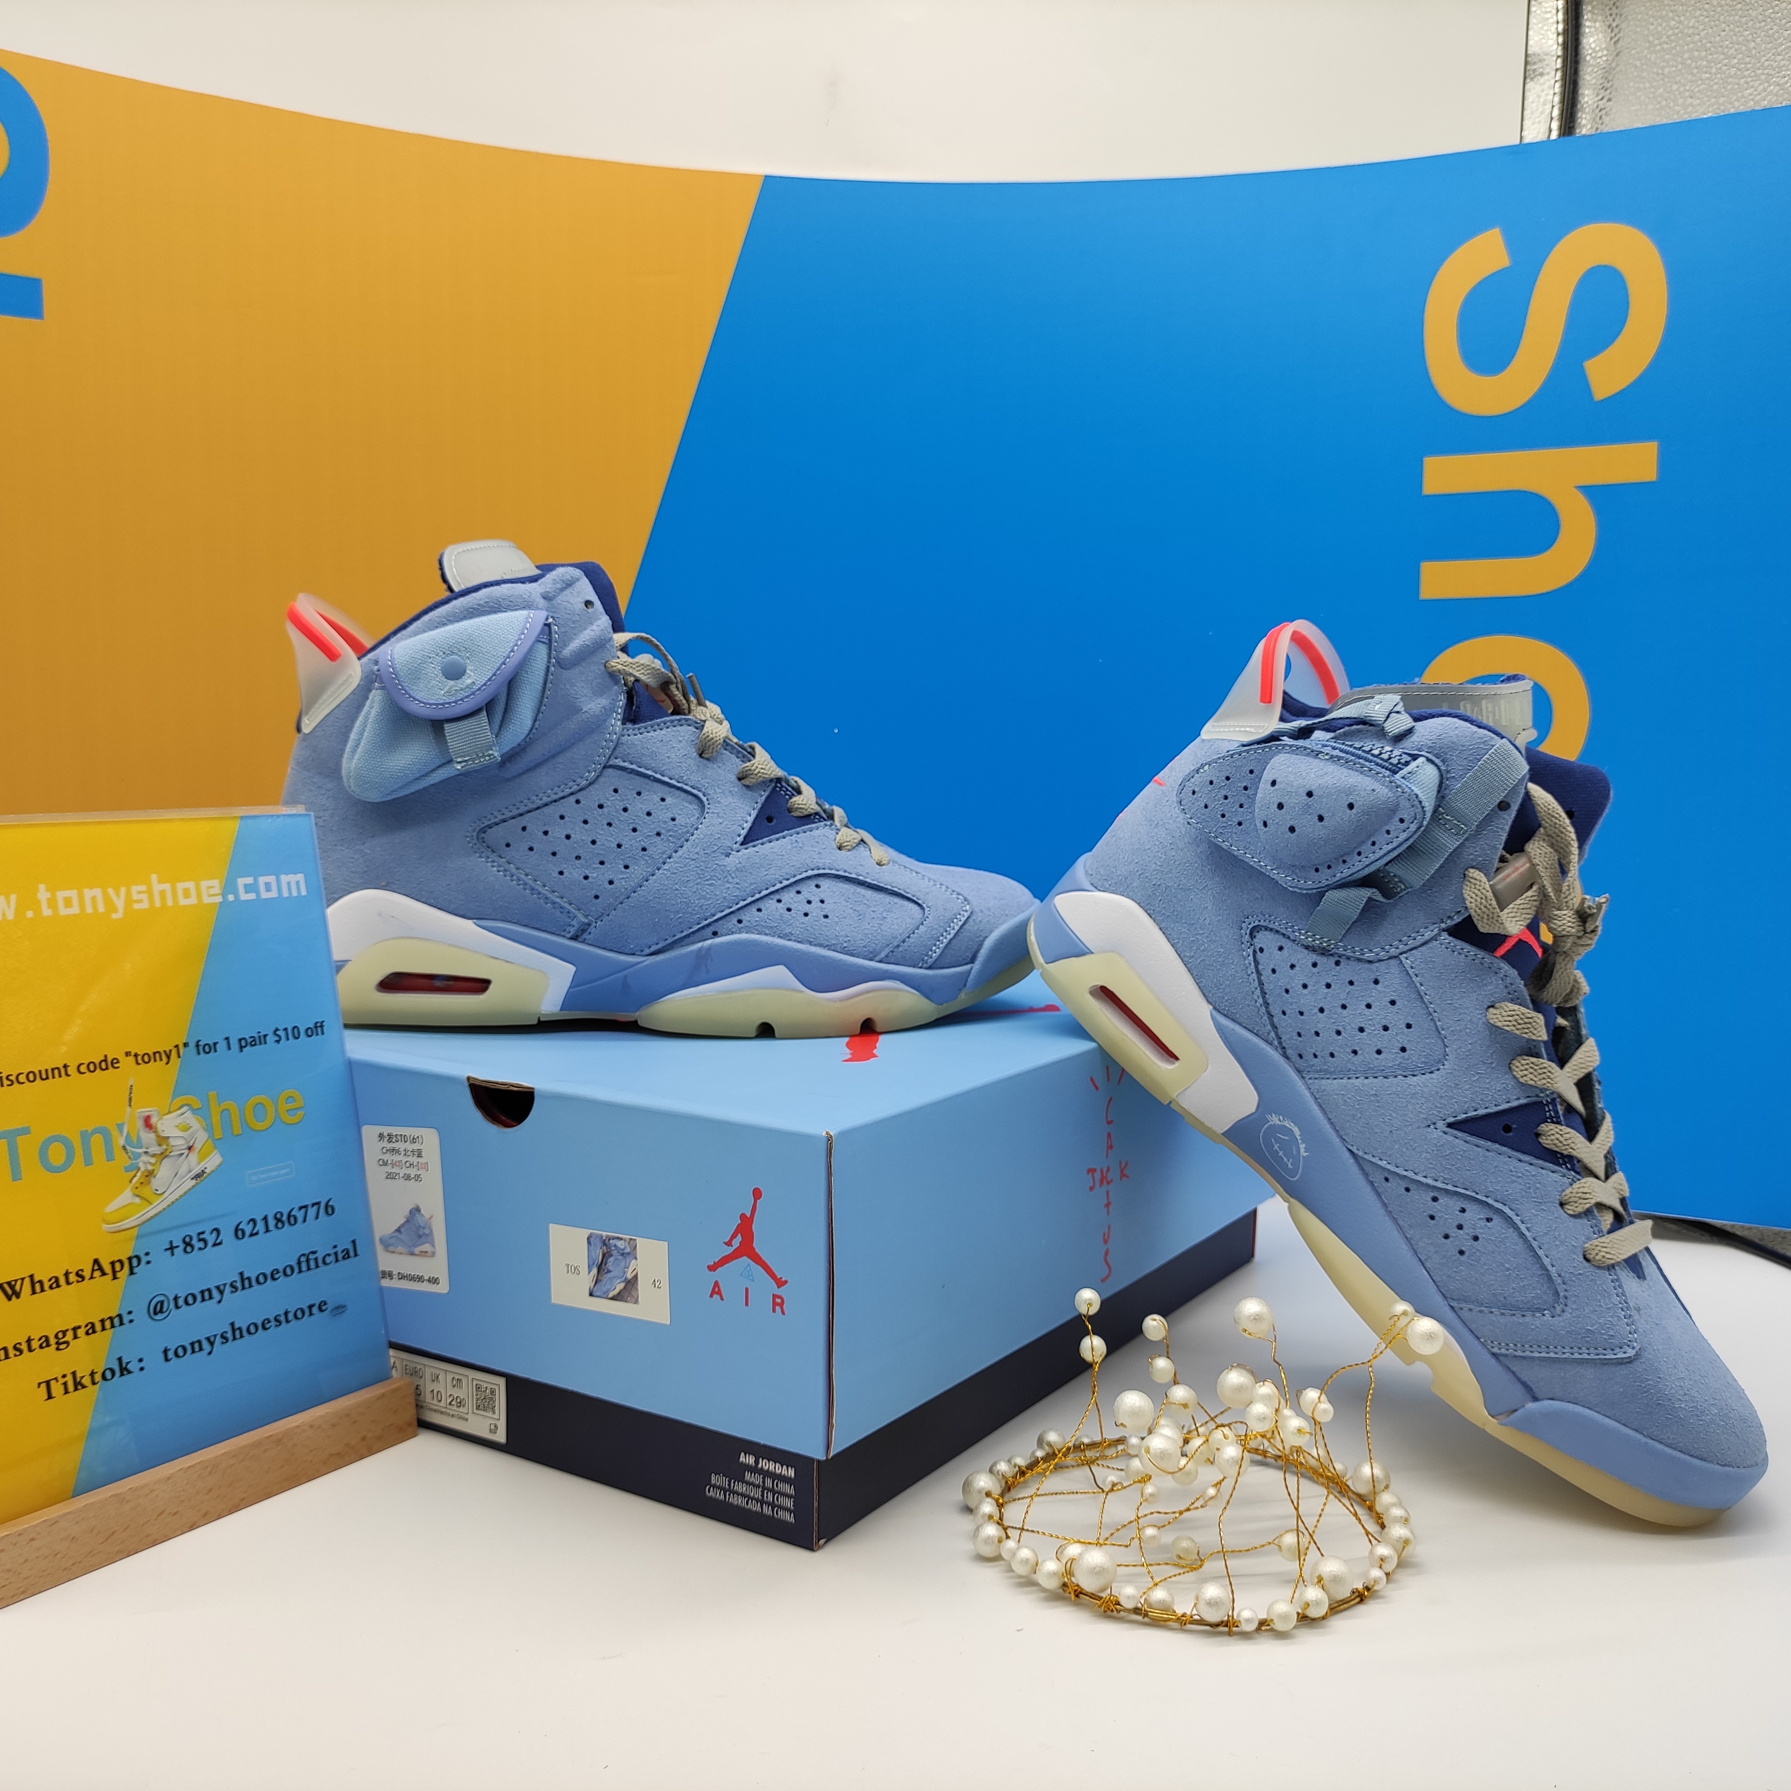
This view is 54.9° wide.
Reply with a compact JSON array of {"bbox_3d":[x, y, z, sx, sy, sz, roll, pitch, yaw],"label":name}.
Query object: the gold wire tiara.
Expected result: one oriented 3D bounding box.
[{"bbox_3d":[0.090,0.162,0.537,0.140,0.068,0.143,1,4,0],"label":"gold wire tiara"}]

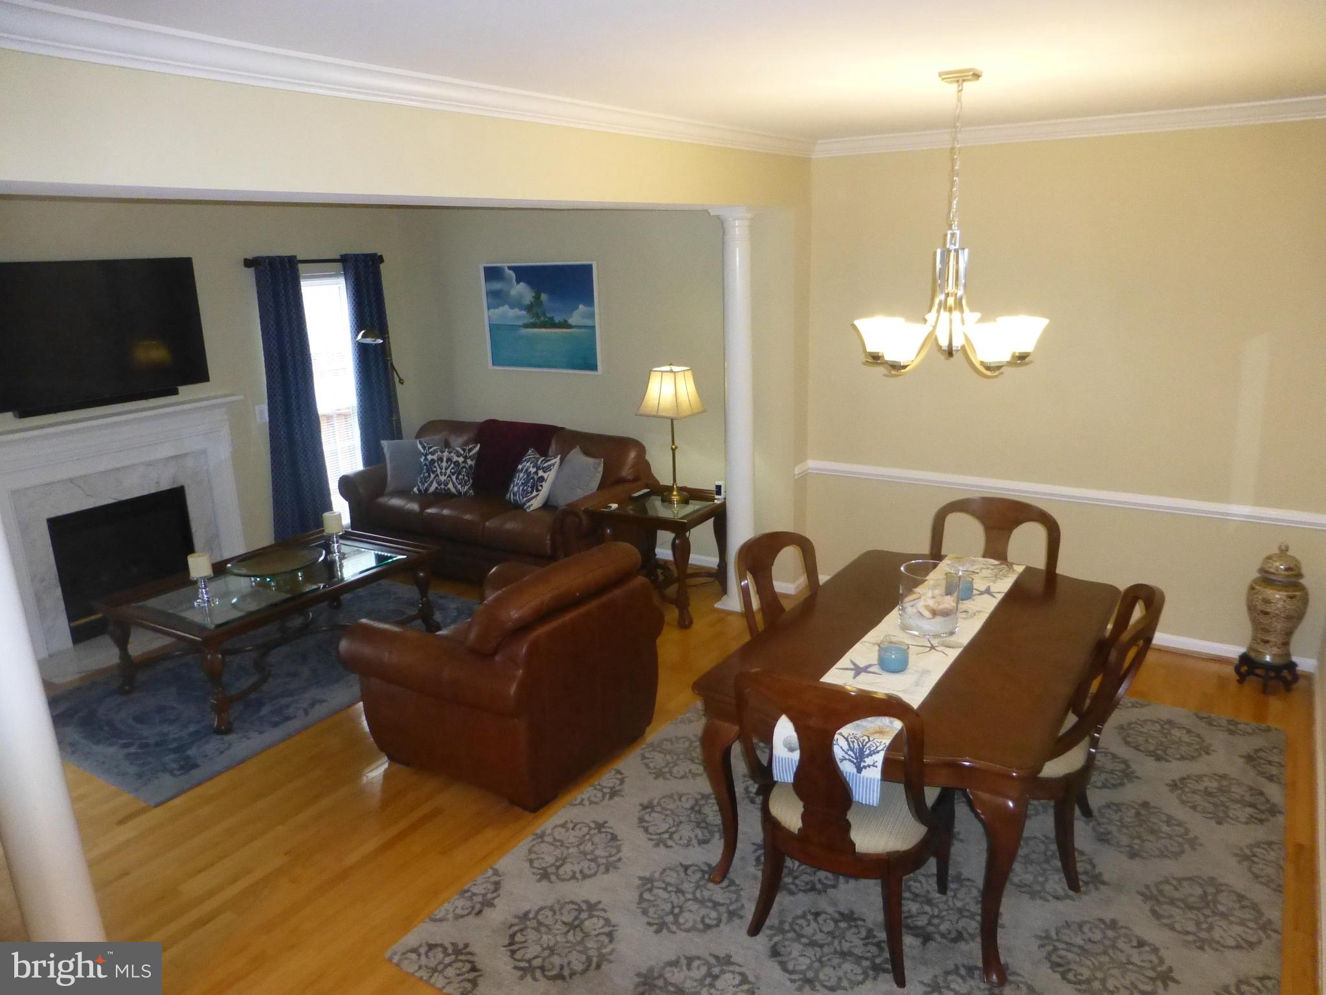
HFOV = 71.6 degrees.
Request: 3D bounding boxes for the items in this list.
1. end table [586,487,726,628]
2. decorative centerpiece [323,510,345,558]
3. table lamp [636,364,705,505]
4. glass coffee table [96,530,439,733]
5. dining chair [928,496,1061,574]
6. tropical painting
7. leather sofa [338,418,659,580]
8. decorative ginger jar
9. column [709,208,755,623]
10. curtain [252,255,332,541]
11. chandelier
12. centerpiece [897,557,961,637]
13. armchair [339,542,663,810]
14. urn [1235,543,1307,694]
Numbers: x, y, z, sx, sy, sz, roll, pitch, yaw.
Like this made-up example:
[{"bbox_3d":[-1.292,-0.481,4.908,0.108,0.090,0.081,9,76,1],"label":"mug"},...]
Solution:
[{"bbox_3d":[-0.003,0.333,5.768,0.690,0.655,0.660,7,18,28],"label":"end table"},{"bbox_3d":[-1.915,0.219,5.352,0.105,0.250,0.105,8,18,33],"label":"decorative centerpiece"},{"bbox_3d":[0.066,-0.390,5.713,0.295,0.850,0.295,8,18,33],"label":"table lamp"},{"bbox_3d":[-2.105,0.670,5.107,0.965,0.500,1.430,8,18,31],"label":"glass coffee table"},{"bbox_3d":[1.410,0.552,4.133,0.560,1.010,0.580,7,18,31],"label":"dining chair"},{"bbox_3d":[-0.901,-1.299,6.674,1.085,0.772,0.035,8,18,33],"label":"tropical painting"},{"bbox_3d":[-1.186,0.009,6.574,2.340,0.930,0.940,8,18,33],"label":"leather sofa"},{"bbox_3d":[2.956,0.497,4.415,0.255,0.585,0.255,8,18,33],"label":"decorative ginger jar"},{"bbox_3d":[0.467,-0.475,5.433,0.270,2.360,0.270,8,18,33],"label":"column"},{"bbox_3d":[-2.652,-0.618,6.593,0.120,2.150,0.490,8,18,33],"label":"curtain"},{"bbox_3d":[1.024,-0.972,3.258,0.680,1.010,0.670,8,18,33],"label":"chandelier"},{"bbox_3d":[0.993,0.374,3.426,0.219,0.222,0.219,8,18,33],"label":"centerpiece"},{"bbox_3d":[-0.701,0.704,4.096,1.020,0.880,1.020,8,18,33],"label":"armchair"},{"bbox_3d":[2.994,0.569,4.484,0.270,0.720,0.270,8,18,33],"label":"urn"}]

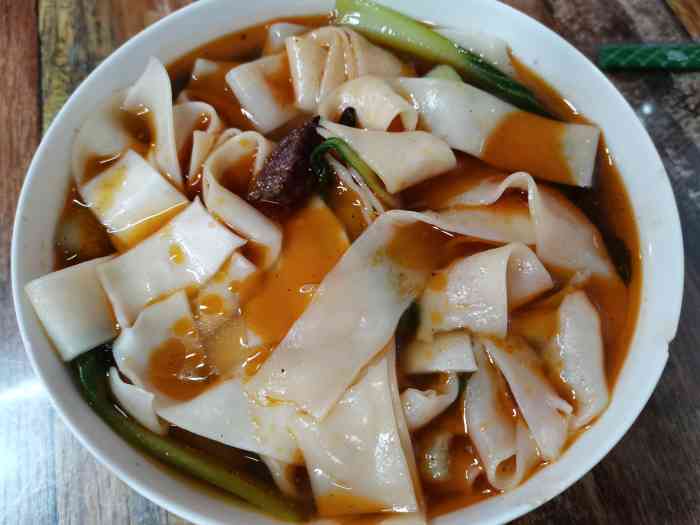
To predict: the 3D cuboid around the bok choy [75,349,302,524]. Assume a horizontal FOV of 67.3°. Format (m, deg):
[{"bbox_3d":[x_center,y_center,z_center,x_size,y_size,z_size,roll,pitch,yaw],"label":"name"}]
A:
[{"bbox_3d":[-0.054,0.052,0.159,0.094,0.014,0.018,35,70,15],"label":"bok choy"}]

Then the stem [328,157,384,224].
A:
[{"bbox_3d":[0.002,-0.028,0.187,0.009,0.007,0.034,-28,68,-12],"label":"stem"}]

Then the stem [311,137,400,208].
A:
[{"bbox_3d":[-0.002,-0.029,0.187,0.018,0.012,0.038,-34,70,-15],"label":"stem"}]

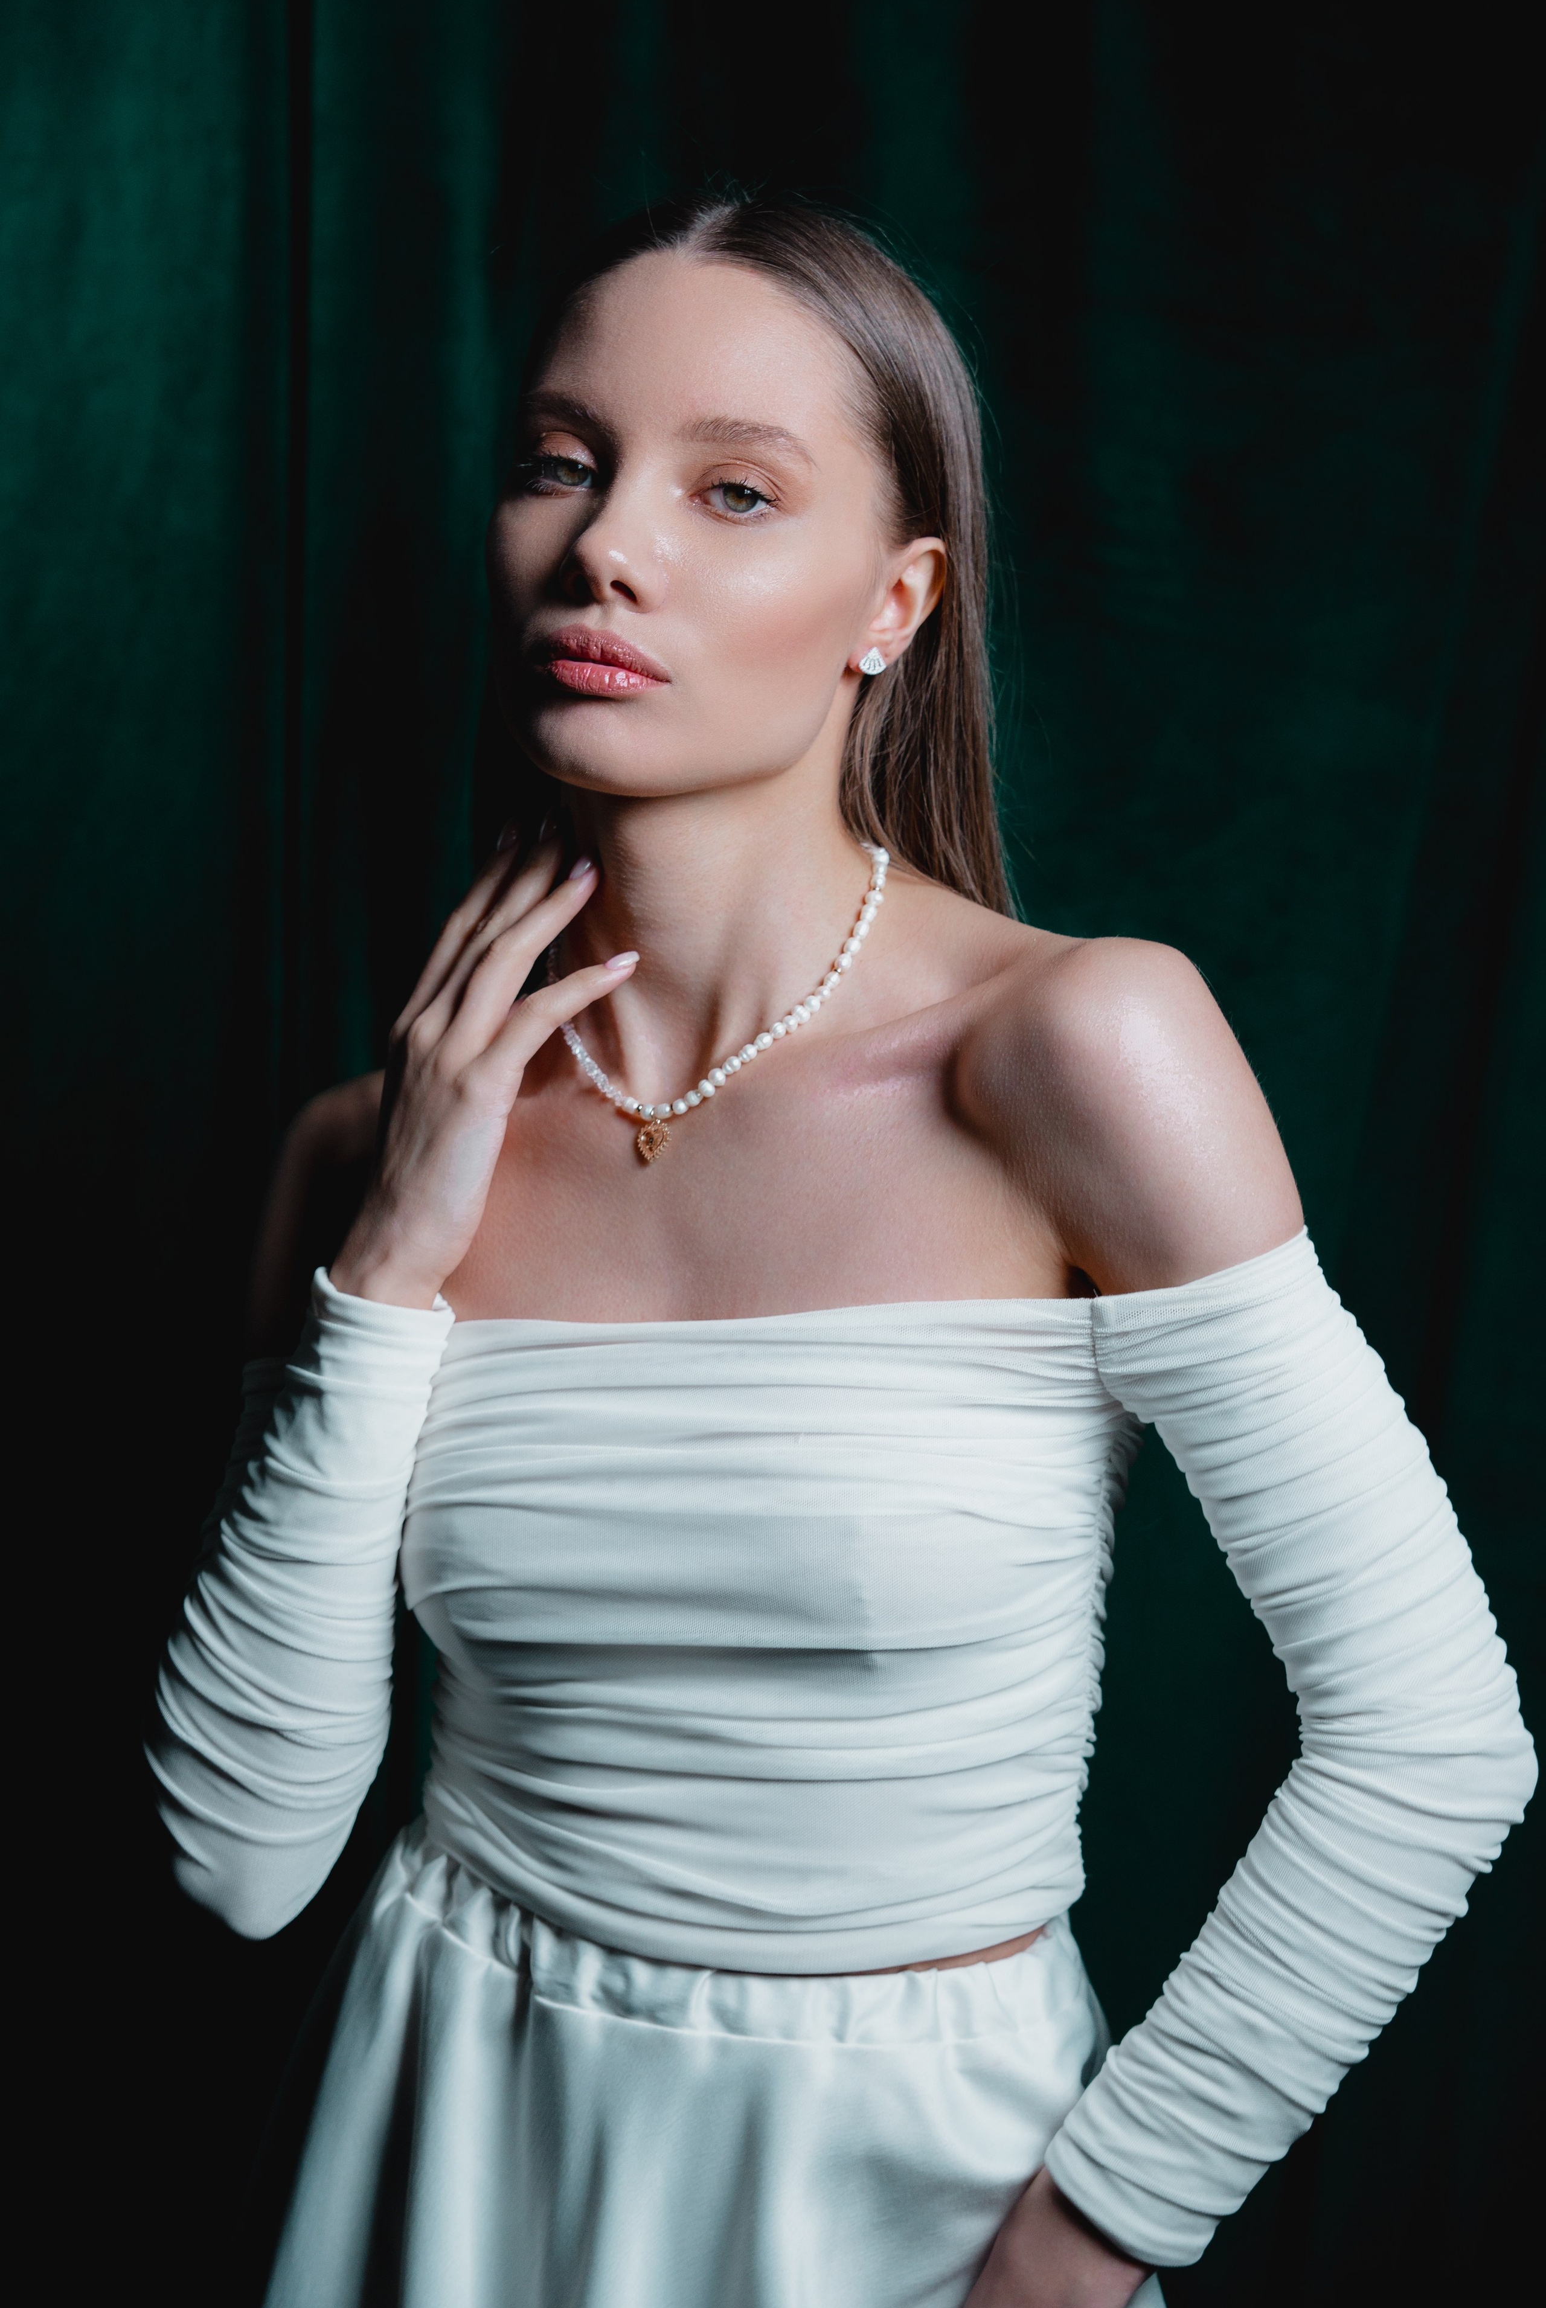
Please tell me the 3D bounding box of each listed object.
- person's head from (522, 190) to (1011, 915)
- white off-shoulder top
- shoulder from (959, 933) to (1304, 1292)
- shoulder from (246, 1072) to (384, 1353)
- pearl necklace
[{"bbox_3d":[-0.006,-0.222,1.385,0.175,0.250,0.215,8,1,25],"label":"person's head"},{"bbox_3d":[0.019,0.206,1.370,0.490,0.370,0.270,1,2,24],"label":"white off-shoulder top"},{"bbox_3d":[0.126,-0.014,1.300,0.120,0.125,0.120,1,2,26],"label":"shoulder"},{"bbox_3d":[-0.171,0.022,1.430,0.095,0.115,0.110,1,2,28],"label":"shoulder"},{"bbox_3d":[-0.019,-0.055,1.360,0.125,0.120,0.120,1,2,27],"label":"pearl necklace"}]

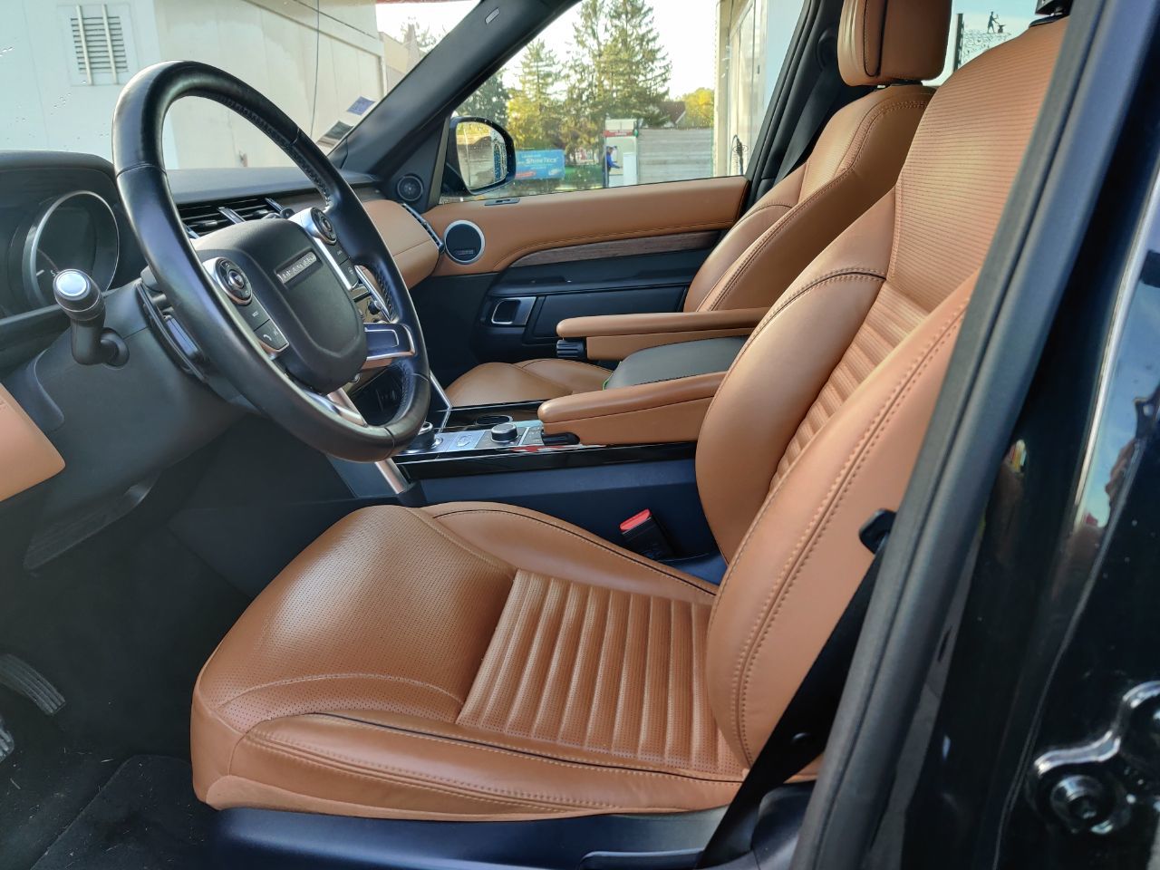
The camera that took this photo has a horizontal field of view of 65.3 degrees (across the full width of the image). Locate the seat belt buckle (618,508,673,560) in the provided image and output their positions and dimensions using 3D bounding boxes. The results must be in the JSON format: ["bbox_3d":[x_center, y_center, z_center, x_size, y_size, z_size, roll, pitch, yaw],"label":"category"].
[{"bbox_3d":[0.090,0.139,1.127,0.043,0.083,0.025,-26,17,17],"label":"seat belt buckle"}]

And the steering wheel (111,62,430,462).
[{"bbox_3d":[-0.272,-0.141,0.814,0.090,0.380,0.380,-25,17,14],"label":"steering wheel"}]

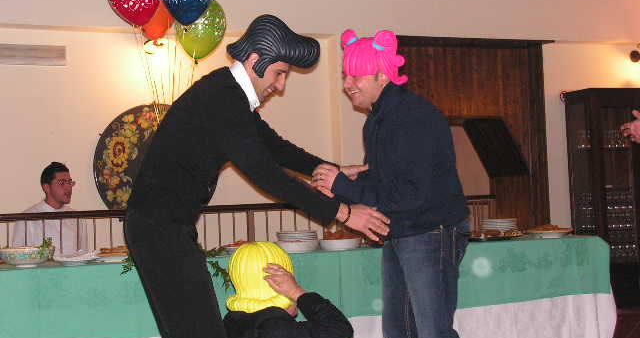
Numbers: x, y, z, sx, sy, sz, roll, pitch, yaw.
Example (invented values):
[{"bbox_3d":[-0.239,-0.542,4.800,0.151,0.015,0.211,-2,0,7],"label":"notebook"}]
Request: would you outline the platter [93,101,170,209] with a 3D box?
[{"bbox_3d":[-1.164,-0.004,7.274,0.920,0.920,0.060,-1,-3,-24],"label":"platter"}]

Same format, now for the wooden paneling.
[{"bbox_3d":[1.276,0.098,8.474,1.640,2.360,0.160,-1,-3,-24],"label":"wooden paneling"}]

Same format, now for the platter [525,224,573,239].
[{"bbox_3d":[1.398,0.367,6.228,0.300,0.095,0.300,-1,-3,-24],"label":"platter"}]

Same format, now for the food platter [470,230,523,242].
[{"bbox_3d":[1.005,0.388,6.028,0.420,0.075,0.320,-1,-3,-24],"label":"food platter"}]

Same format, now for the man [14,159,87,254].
[{"bbox_3d":[-1.574,0.626,6.176,0.520,1.350,0.750,0,-3,-38],"label":"man"}]

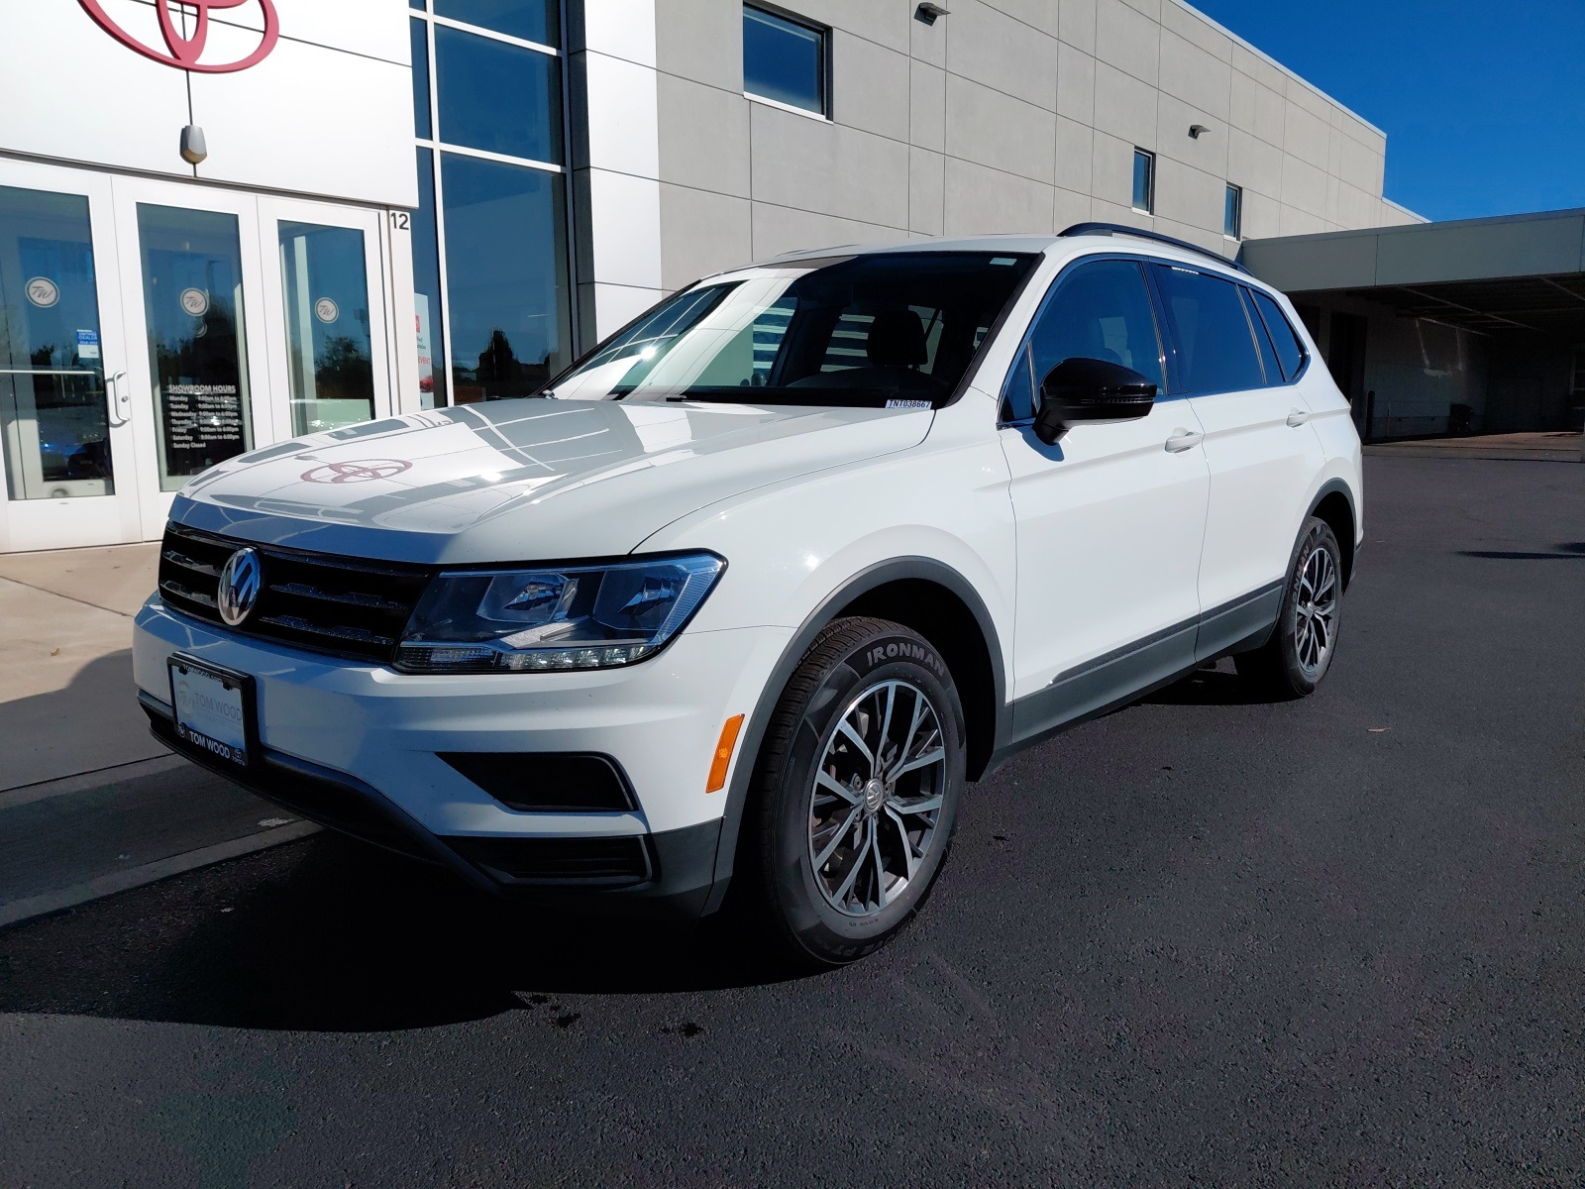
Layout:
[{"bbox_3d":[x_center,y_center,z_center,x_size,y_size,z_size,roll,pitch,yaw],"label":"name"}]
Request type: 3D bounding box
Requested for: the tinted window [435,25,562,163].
[{"bbox_3d":[-2.917,-4.971,11.451,0.050,1.100,1.430,6,11,40],"label":"tinted window"}]

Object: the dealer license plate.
[{"bbox_3d":[-1.083,0.215,2.146,0.315,0.165,0.025,6,11,40],"label":"dealer license plate"}]

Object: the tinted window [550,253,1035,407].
[{"bbox_3d":[-0.071,-0.725,3.169,1.450,0.120,0.830,8,46,40],"label":"tinted window"}]

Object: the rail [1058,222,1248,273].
[{"bbox_3d":[1.276,-1.155,3.848,0.055,0.090,1.620,8,12,40],"label":"rail"}]

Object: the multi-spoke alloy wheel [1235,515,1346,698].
[{"bbox_3d":[1.931,0.039,4.428,0.225,0.710,0.710,8,12,40],"label":"multi-spoke alloy wheel"}]

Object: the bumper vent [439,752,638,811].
[{"bbox_3d":[-0.429,0.316,1.930,0.335,0.095,0.085,0,9,8],"label":"bumper vent"}]

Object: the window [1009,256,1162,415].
[{"bbox_3d":[0.733,-0.674,2.930,0.050,0.466,1.018,-17,-4,41],"label":"window"}]

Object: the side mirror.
[{"bbox_3d":[0.690,-0.445,2.612,0.225,0.195,0.190,6,11,40],"label":"side mirror"}]

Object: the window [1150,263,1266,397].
[{"bbox_3d":[1.284,-0.810,3.580,0.040,0.403,0.844,-17,-4,41],"label":"window"}]

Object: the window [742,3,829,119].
[{"bbox_3d":[-0.115,-6.792,14.602,0.100,1.208,1.715,7,11,41],"label":"window"}]

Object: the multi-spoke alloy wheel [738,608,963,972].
[{"bbox_3d":[0.100,0.390,2.294,0.225,0.705,0.710,6,11,38],"label":"multi-spoke alloy wheel"}]

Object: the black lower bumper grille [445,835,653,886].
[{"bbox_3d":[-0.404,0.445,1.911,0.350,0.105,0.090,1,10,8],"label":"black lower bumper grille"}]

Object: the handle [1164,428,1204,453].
[{"bbox_3d":[1.095,-0.433,3.202,0.050,0.048,0.235,6,11,40],"label":"handle"}]

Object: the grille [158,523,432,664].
[{"bbox_3d":[-1.021,-0.021,2.173,1.060,0.195,0.130,8,12,40],"label":"grille"}]

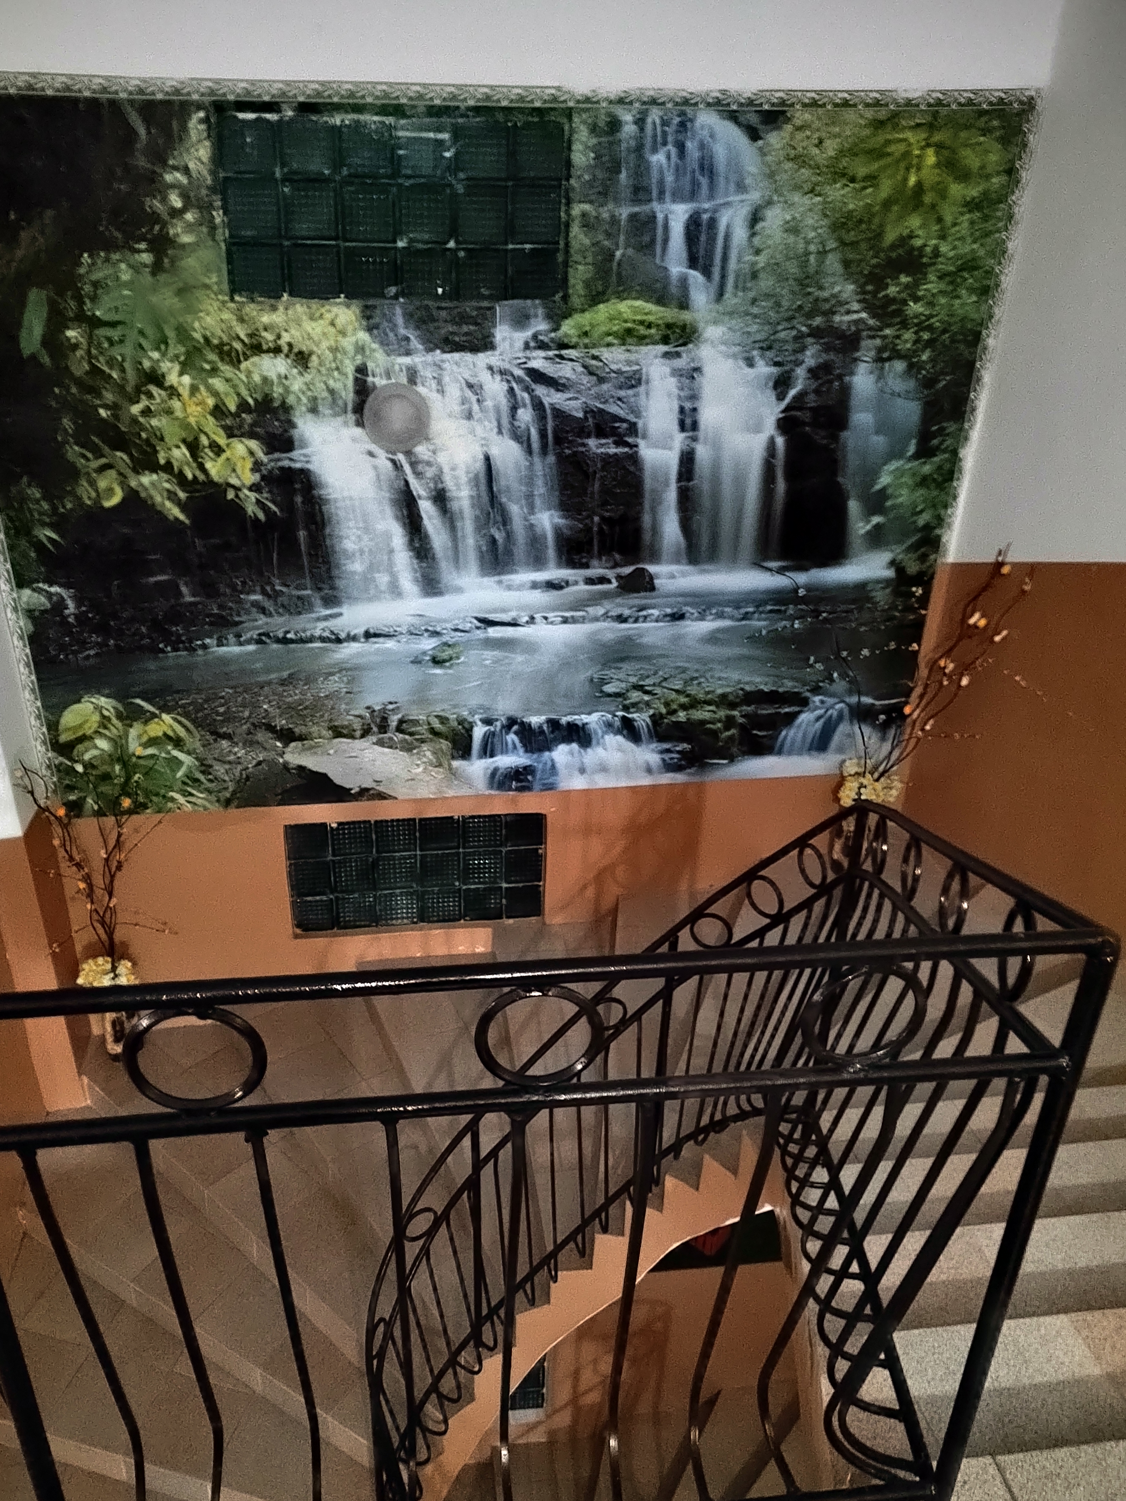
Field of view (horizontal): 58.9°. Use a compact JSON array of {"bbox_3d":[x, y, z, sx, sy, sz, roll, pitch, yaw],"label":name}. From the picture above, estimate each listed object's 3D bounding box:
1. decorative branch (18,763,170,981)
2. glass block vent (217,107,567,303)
[{"bbox_3d":[-1.970,0.528,4.279,0.530,1.080,0.380,-3,27,-7],"label":"decorative branch"},{"bbox_3d":[-0.582,-1.915,3.547,1.180,0.590,0.090,-3,27,-7],"label":"glass block vent"}]

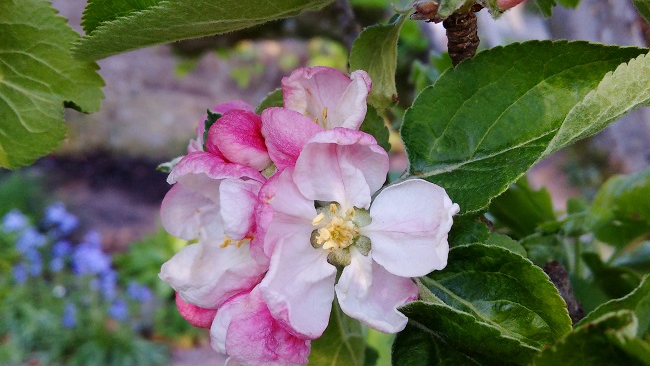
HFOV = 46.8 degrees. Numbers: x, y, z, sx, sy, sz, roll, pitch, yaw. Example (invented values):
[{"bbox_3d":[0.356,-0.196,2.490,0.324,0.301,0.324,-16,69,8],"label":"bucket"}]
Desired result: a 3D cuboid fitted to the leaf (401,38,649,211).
[{"bbox_3d":[0.057,-0.016,0.213,0.073,0.041,0.024,-20,12,-8],"label":"leaf"}]

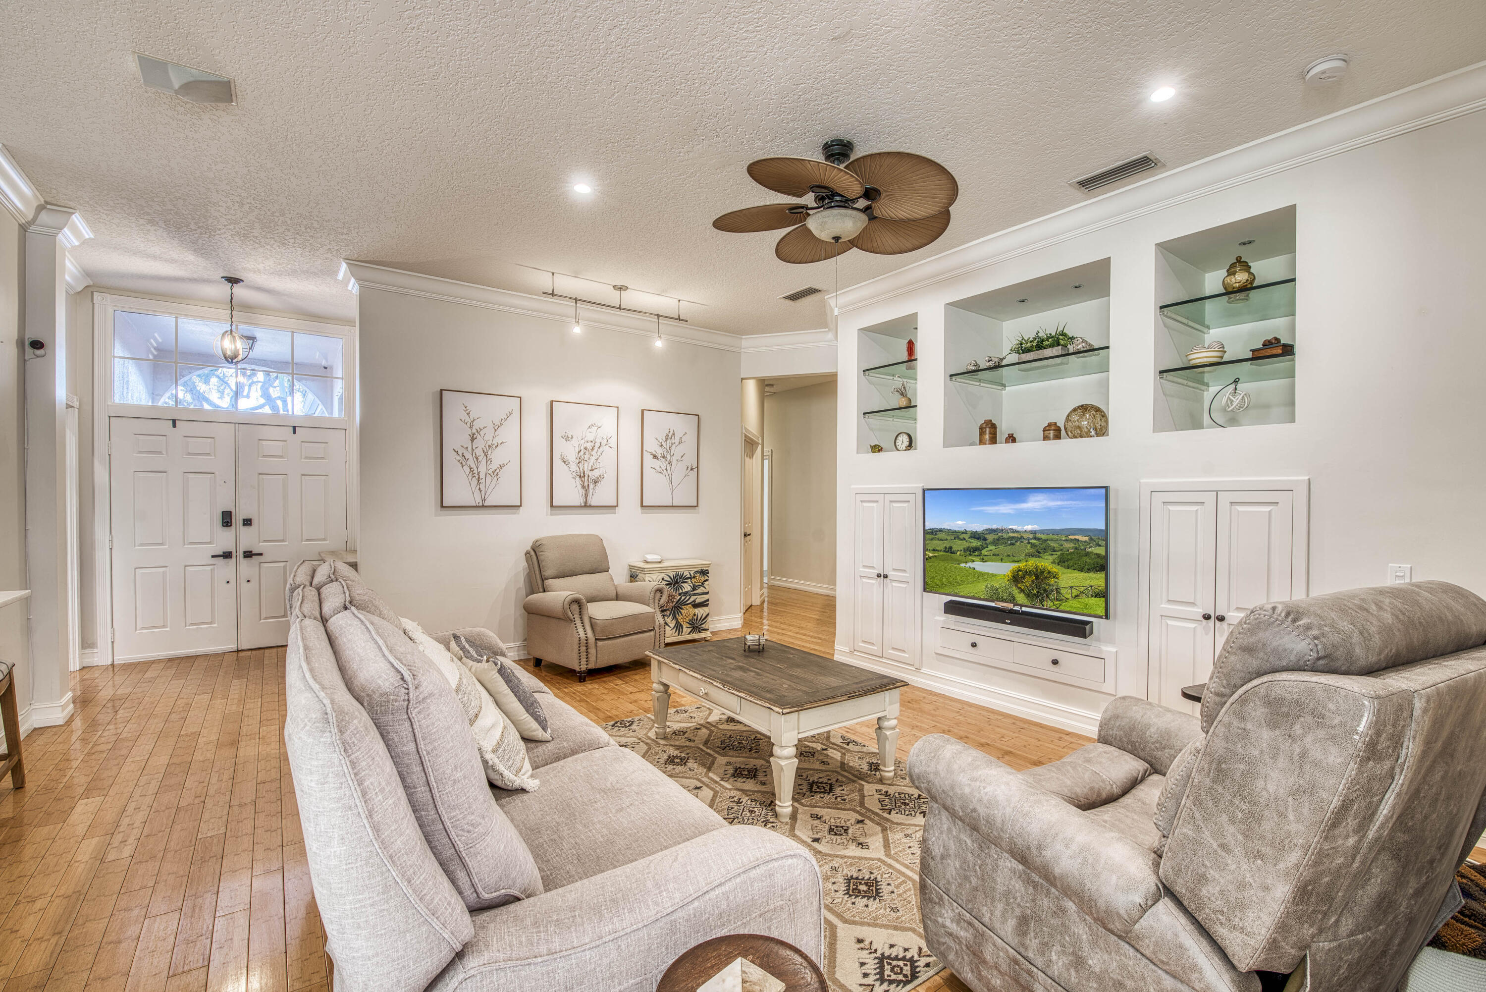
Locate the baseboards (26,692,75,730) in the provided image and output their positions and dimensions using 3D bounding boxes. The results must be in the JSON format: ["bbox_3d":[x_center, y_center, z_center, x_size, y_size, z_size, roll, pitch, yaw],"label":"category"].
[{"bbox_3d":[-4.246,1.318,3.817,0.140,0.135,0.270,0,0,-36],"label":"baseboards"}]

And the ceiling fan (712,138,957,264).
[{"bbox_3d":[0.452,-1.427,2.942,1.180,0.450,1.180,0,0,0],"label":"ceiling fan"}]

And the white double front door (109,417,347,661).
[{"bbox_3d":[-4.512,0.368,5.546,1.630,2.030,0.060,0,0,-36],"label":"white double front door"}]

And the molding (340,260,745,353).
[{"bbox_3d":[-1.414,-1.568,5.393,3.575,0.134,0.159,0,0,-36],"label":"molding"}]

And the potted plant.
[{"bbox_3d":[1.984,-0.977,4.129,0.169,0.233,0.387,0,0,-38],"label":"potted plant"}]

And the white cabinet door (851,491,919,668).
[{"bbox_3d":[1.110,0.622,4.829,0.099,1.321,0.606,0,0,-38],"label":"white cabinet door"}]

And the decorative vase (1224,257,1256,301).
[{"bbox_3d":[2.661,-1.172,3.326,0.145,0.250,0.145,0,0,-36],"label":"decorative vase"}]

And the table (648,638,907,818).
[{"bbox_3d":[0.122,1.155,3.328,0.794,0.486,1.270,0,0,-35],"label":"table"}]

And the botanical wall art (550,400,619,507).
[{"bbox_3d":[-1.390,-0.354,5.481,0.615,0.905,0.035,0,0,-36],"label":"botanical wall art"}]

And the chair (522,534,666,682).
[{"bbox_3d":[-1.242,0.867,5.098,0.830,1.050,0.860,0,0,45],"label":"chair"}]

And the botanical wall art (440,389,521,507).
[{"bbox_3d":[-2.097,-0.358,4.968,0.621,0.923,0.040,0,0,-36],"label":"botanical wall art"}]

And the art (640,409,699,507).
[{"bbox_3d":[-0.696,-0.348,5.989,0.625,0.905,0.035,0,0,-36],"label":"art"}]

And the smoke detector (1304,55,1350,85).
[{"bbox_3d":[2.180,-1.591,2.315,0.124,0.045,0.124,0,0,-38],"label":"smoke detector"}]

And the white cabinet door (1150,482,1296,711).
[{"bbox_3d":[2.393,0.630,3.135,0.050,1.316,0.595,0,0,-38],"label":"white cabinet door"}]

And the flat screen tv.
[{"bbox_3d":[1.688,0.325,3.983,0.060,0.742,1.245,0,0,-36],"label":"flat screen tv"}]

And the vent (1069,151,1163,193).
[{"bbox_3d":[1.888,-1.610,3.124,0.208,0.020,0.377,0,0,-38],"label":"vent"}]

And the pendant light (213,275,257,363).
[{"bbox_3d":[-3.903,-1.339,4.748,0.260,0.650,0.260,0,0,-36],"label":"pendant light"}]

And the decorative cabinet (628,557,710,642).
[{"bbox_3d":[-0.683,1.018,5.837,0.695,0.750,0.338,0,0,-35],"label":"decorative cabinet"}]

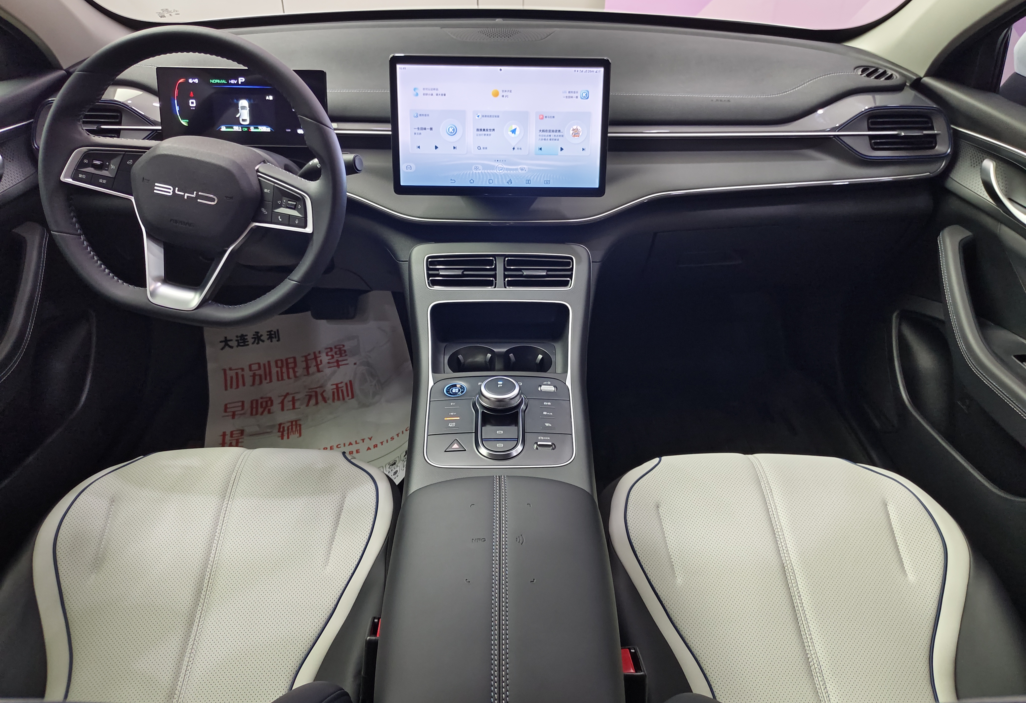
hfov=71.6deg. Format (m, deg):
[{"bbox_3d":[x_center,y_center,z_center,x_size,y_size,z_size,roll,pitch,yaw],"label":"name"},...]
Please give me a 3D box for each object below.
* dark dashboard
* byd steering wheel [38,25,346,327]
[{"bbox_3d":[-0.022,-0.353,1.230,1.400,0.355,0.560,-1,31,-1],"label":"dark dashboard"},{"bbox_3d":[-0.390,-0.216,0.897,0.370,0.355,0.100,11,4,-2],"label":"byd steering wheel"}]

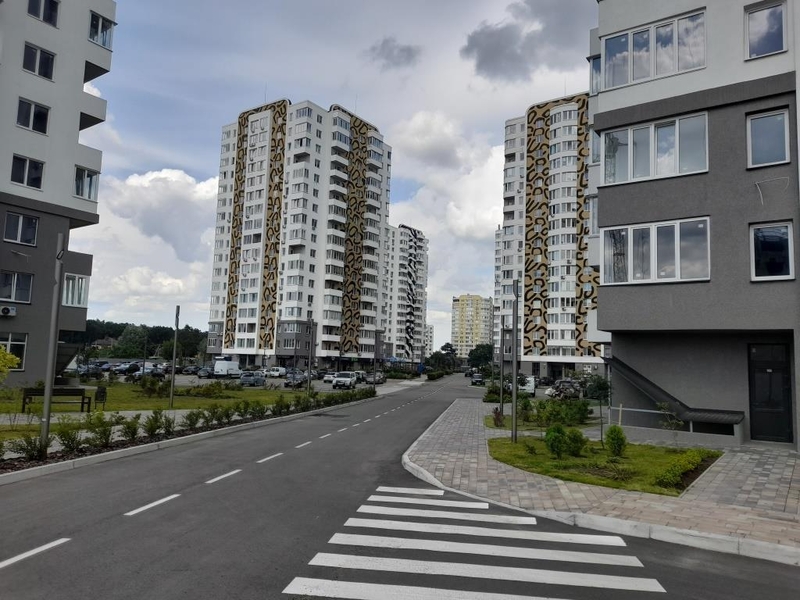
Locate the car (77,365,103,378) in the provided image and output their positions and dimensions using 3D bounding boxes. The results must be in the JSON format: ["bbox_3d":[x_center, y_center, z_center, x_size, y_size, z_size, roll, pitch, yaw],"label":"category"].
[{"bbox_3d":[-32.217,7.369,60.070,1.770,1.470,4.250,1,-6,6],"label":"car"}]

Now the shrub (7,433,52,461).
[{"bbox_3d":[-6.026,2.359,9.444,0.660,0.470,0.520,1,-5,7],"label":"shrub"}]

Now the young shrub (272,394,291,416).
[{"bbox_3d":[-4.573,4.057,22.406,0.697,0.794,0.697,2,-6,0],"label":"young shrub"}]

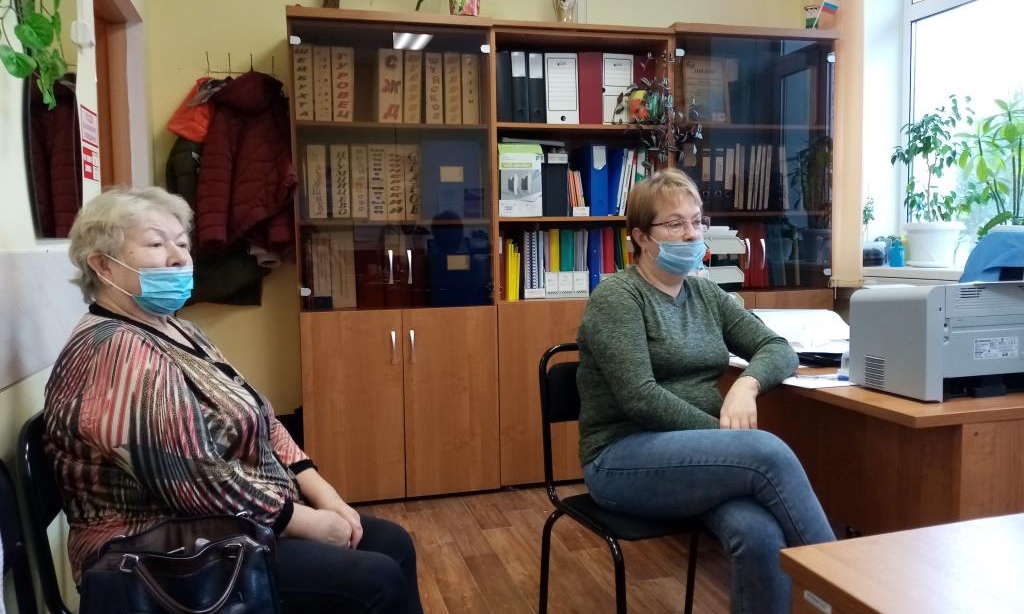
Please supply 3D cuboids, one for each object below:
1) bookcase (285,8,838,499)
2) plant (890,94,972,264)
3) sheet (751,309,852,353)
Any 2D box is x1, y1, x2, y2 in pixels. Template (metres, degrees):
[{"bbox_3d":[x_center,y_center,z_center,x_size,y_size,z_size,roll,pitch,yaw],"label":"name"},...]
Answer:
[{"bbox_3d":[0.291,-0.220,3.552,2.448,2.025,0.420,-2,4,-13],"label":"bookcase"},{"bbox_3d":[1.855,-0.559,3.400,0.360,0.770,0.350,-2,4,-13],"label":"plant"},{"bbox_3d":[0.773,0.066,2.060,0.300,0.090,0.230,-1,4,7],"label":"sheet"}]

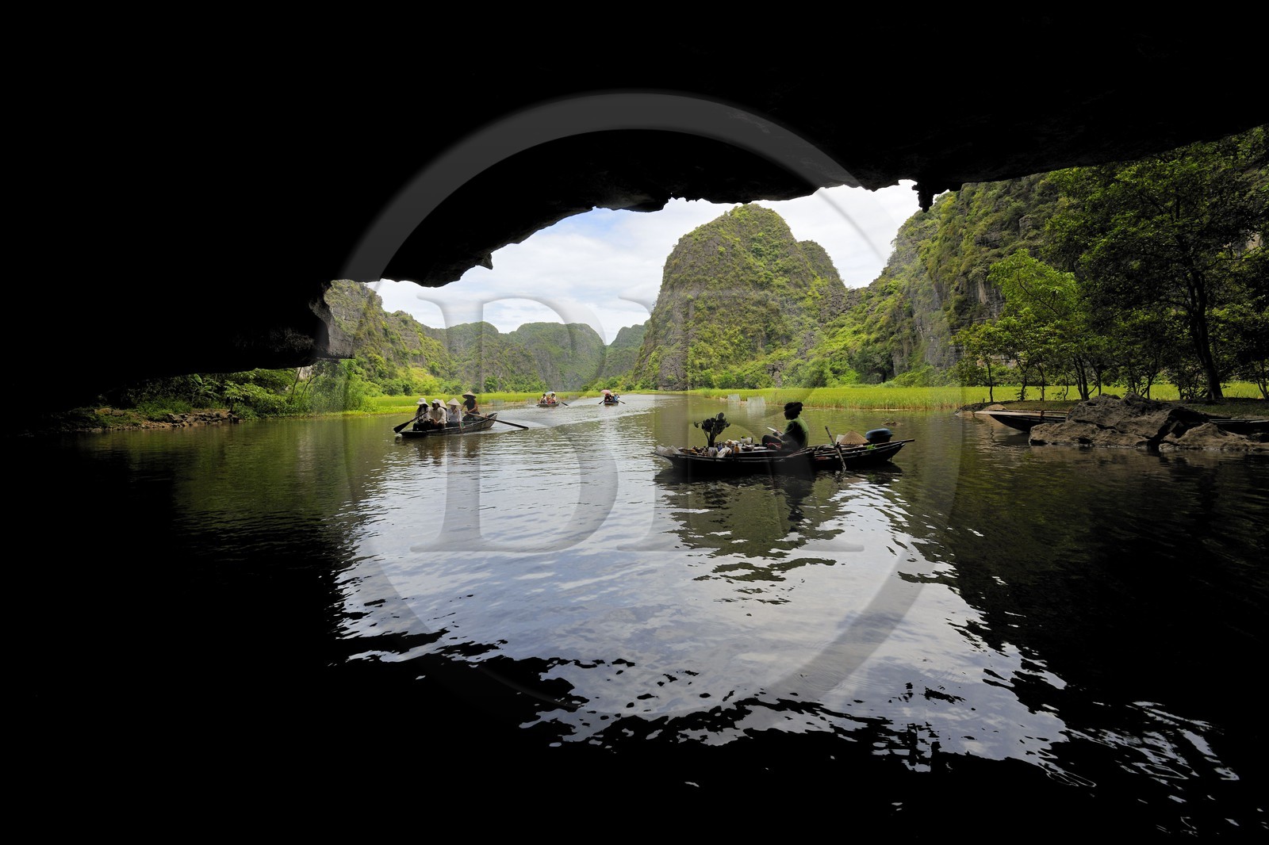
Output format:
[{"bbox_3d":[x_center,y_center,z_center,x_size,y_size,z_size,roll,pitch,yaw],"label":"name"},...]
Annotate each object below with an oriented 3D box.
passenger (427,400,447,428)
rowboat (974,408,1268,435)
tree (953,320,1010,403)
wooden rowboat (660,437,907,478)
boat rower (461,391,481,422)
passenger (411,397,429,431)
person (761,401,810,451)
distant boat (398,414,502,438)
[{"bbox_3d":[-5.255,-0.211,13.150,0.500,0.840,0.620,1,4,18],"label":"passenger"},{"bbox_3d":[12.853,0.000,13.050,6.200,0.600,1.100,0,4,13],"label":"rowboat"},{"bbox_3d":[18.299,-3.211,26.000,2.800,4.200,2.800,0,4,0],"label":"tree"},{"bbox_3d":[2.520,0.534,8.100,4.600,0.480,1.050,-1,4,-12],"label":"wooden rowboat"},{"bbox_3d":[-4.856,-0.458,14.700,0.550,0.880,0.680,1,4,18],"label":"boat rower"},{"bbox_3d":[-5.695,-0.210,13.100,0.480,0.860,0.620,1,4,18],"label":"passenger"},{"bbox_3d":[2.496,0.061,8.150,0.740,0.810,0.520,-1,4,-13],"label":"person"},{"bbox_3d":[-5.000,0.144,14.200,1.050,0.550,4.200,1,4,15],"label":"distant boat"}]

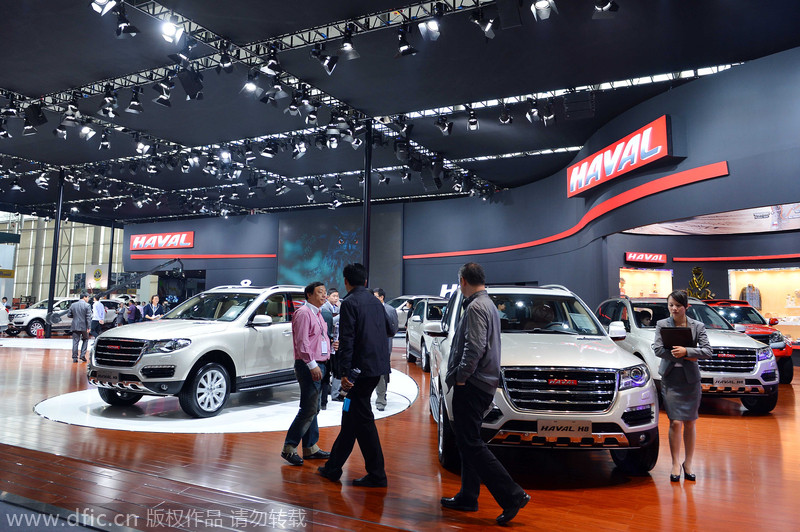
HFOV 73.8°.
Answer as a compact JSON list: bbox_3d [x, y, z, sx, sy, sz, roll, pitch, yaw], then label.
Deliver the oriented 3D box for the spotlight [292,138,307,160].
[{"bbox_3d":[-3.696,-4.280,19.586,0.500,0.700,0.450,4,-6,-37],"label":"spotlight"}]

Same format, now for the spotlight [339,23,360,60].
[{"bbox_3d":[-1.148,-5.075,12.054,0.450,0.720,0.480,2,-5,-14],"label":"spotlight"}]

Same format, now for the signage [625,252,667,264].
[{"bbox_3d":[7.708,-0.246,16.711,1.449,0.280,0.100,2,-5,-14],"label":"signage"}]

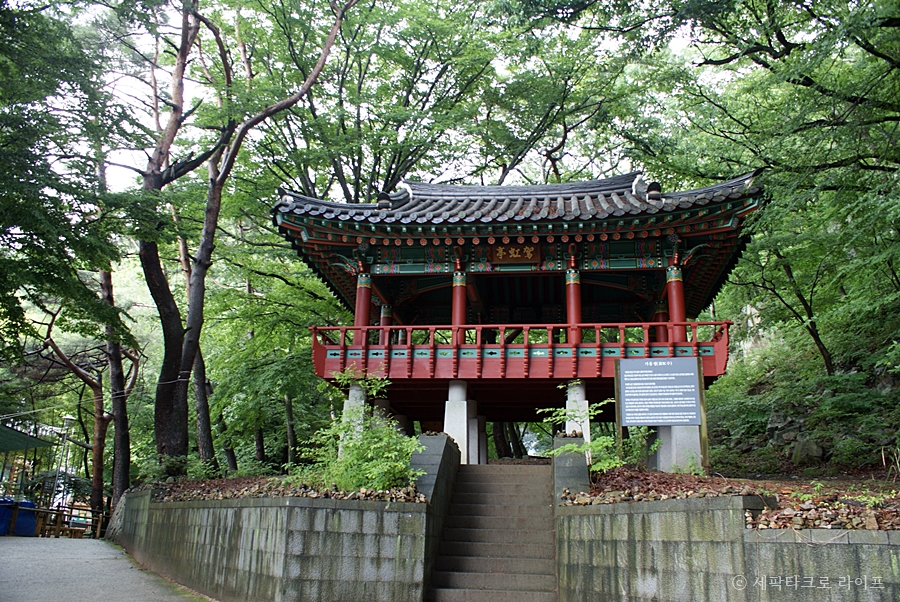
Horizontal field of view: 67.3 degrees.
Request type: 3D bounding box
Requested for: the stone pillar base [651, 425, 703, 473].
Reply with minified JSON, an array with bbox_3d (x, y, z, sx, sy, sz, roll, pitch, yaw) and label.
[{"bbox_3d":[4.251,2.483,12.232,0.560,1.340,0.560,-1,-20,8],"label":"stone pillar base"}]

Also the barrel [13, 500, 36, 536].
[{"bbox_3d":[-10.672,5.445,16.907,0.590,0.870,0.590,-1,-20,8],"label":"barrel"}]

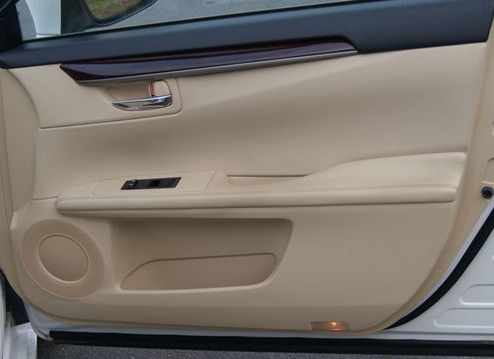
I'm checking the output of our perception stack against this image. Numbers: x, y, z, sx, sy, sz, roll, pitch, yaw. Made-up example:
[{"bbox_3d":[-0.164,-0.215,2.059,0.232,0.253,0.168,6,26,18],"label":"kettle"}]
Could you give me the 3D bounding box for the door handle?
[{"bbox_3d":[-0.195,-0.142,1.405,0.108,0.022,0.026,-4,17,8],"label":"door handle"}]

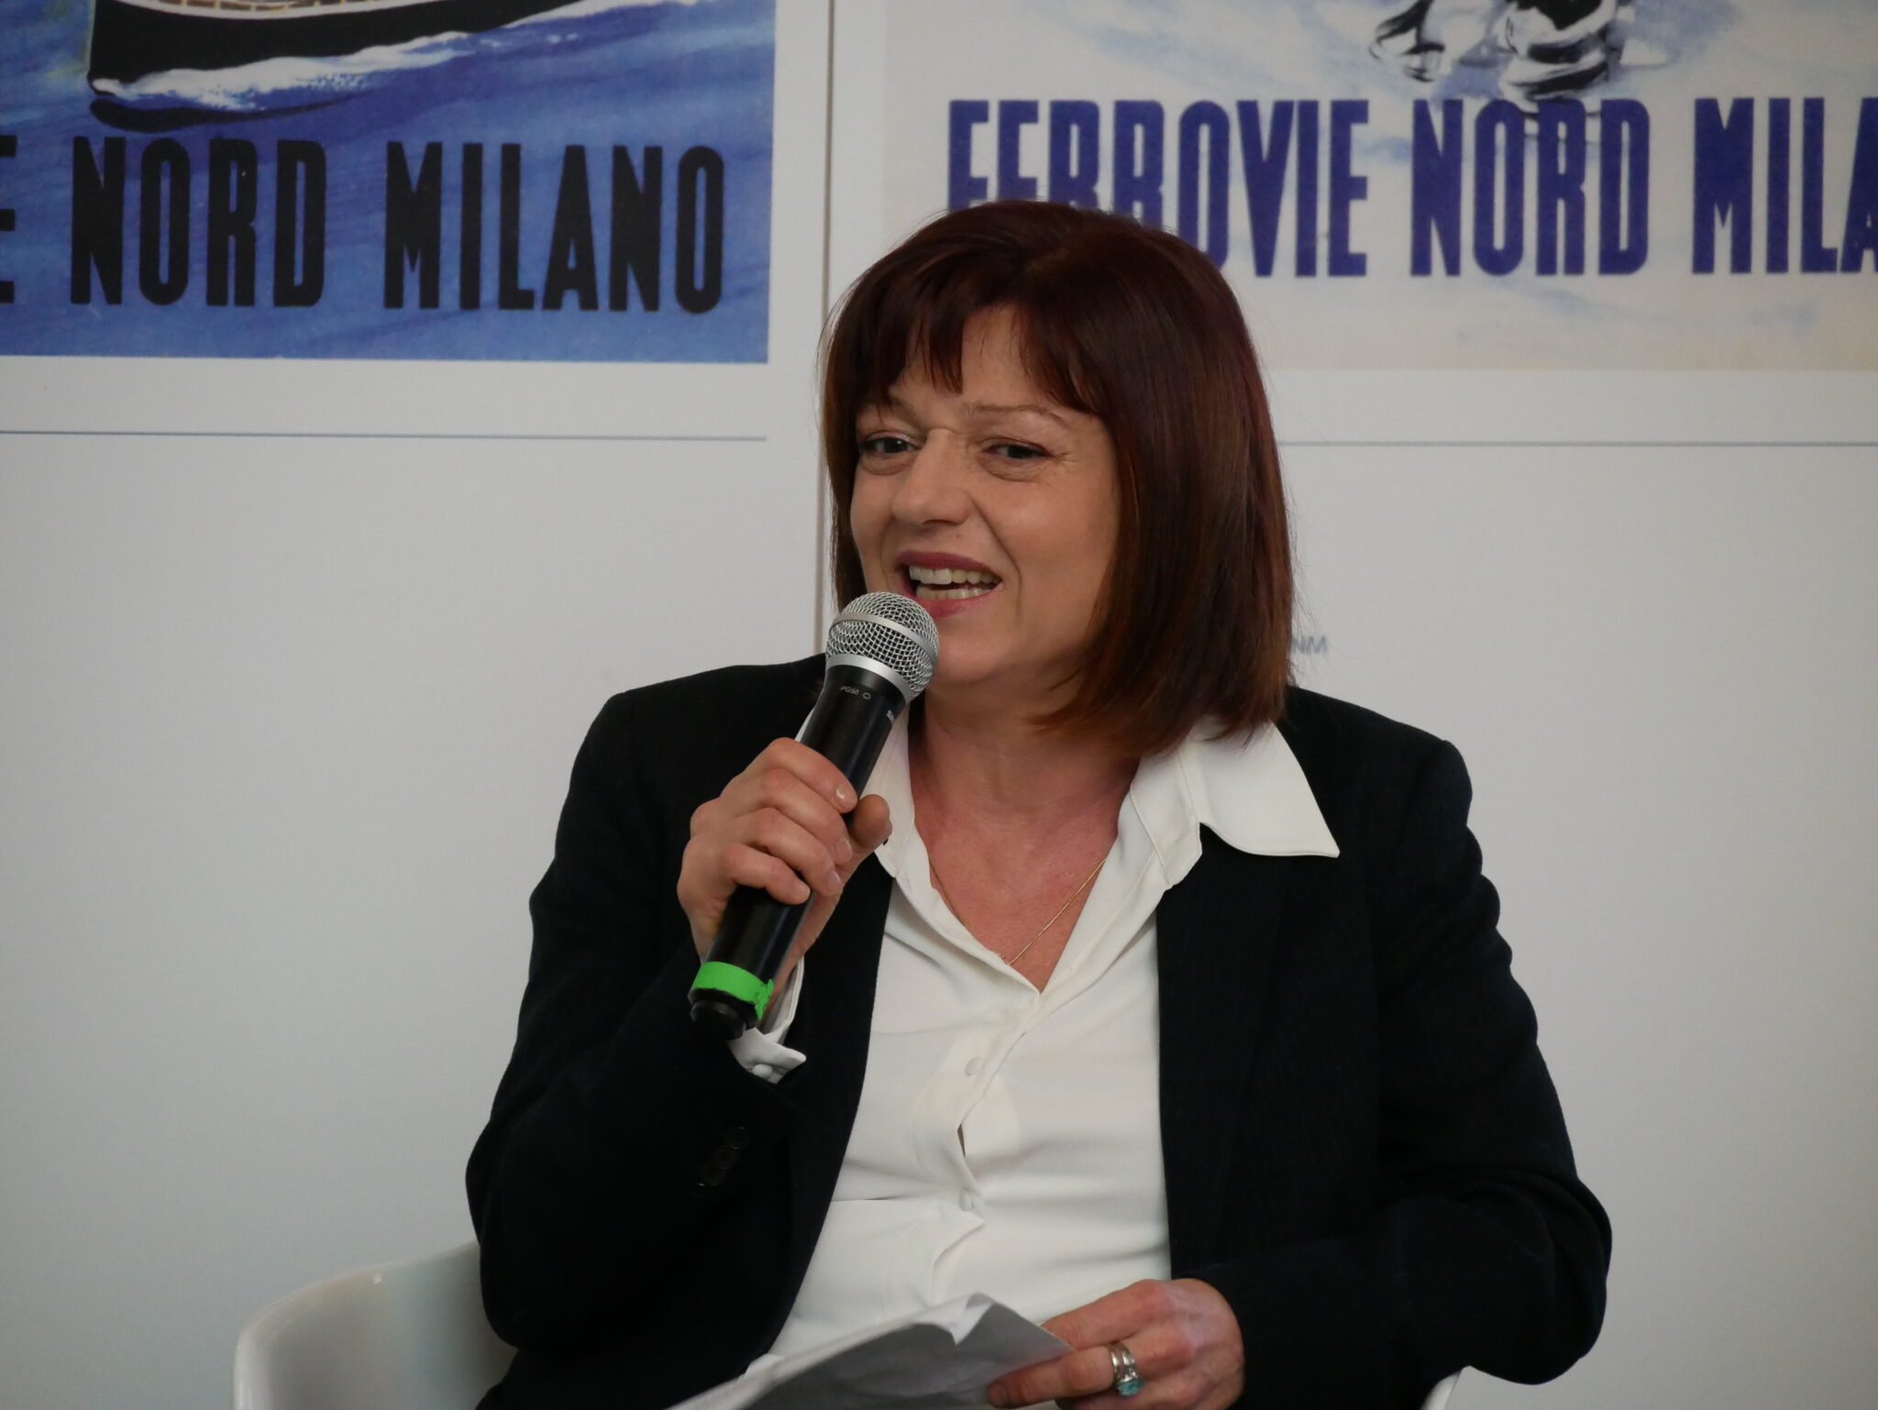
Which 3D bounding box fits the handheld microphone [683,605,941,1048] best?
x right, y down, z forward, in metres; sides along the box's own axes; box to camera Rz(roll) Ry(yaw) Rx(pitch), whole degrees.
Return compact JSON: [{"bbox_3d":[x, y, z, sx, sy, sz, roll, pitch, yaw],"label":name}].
[{"bbox_3d":[-0.059,0.050,6.920,0.052,0.236,0.052,24,-26,0],"label":"handheld microphone"}]

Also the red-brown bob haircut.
[{"bbox_3d":[0.055,-0.105,7.070,0.208,0.252,0.235,3,6,30],"label":"red-brown bob haircut"}]

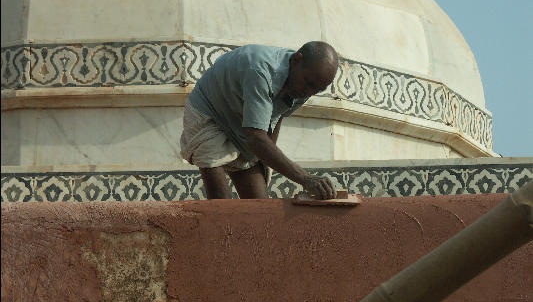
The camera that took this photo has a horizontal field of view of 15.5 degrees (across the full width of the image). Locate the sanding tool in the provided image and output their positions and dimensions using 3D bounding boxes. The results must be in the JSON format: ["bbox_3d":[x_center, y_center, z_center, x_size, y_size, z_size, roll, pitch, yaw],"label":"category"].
[{"bbox_3d":[0.229,0.175,7.350,0.252,0.058,0.110,-1,3,0],"label":"sanding tool"}]

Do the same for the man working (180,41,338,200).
[{"bbox_3d":[-0.020,0.180,7.580,0.680,1.200,0.480,-5,-8,29],"label":"man working"}]

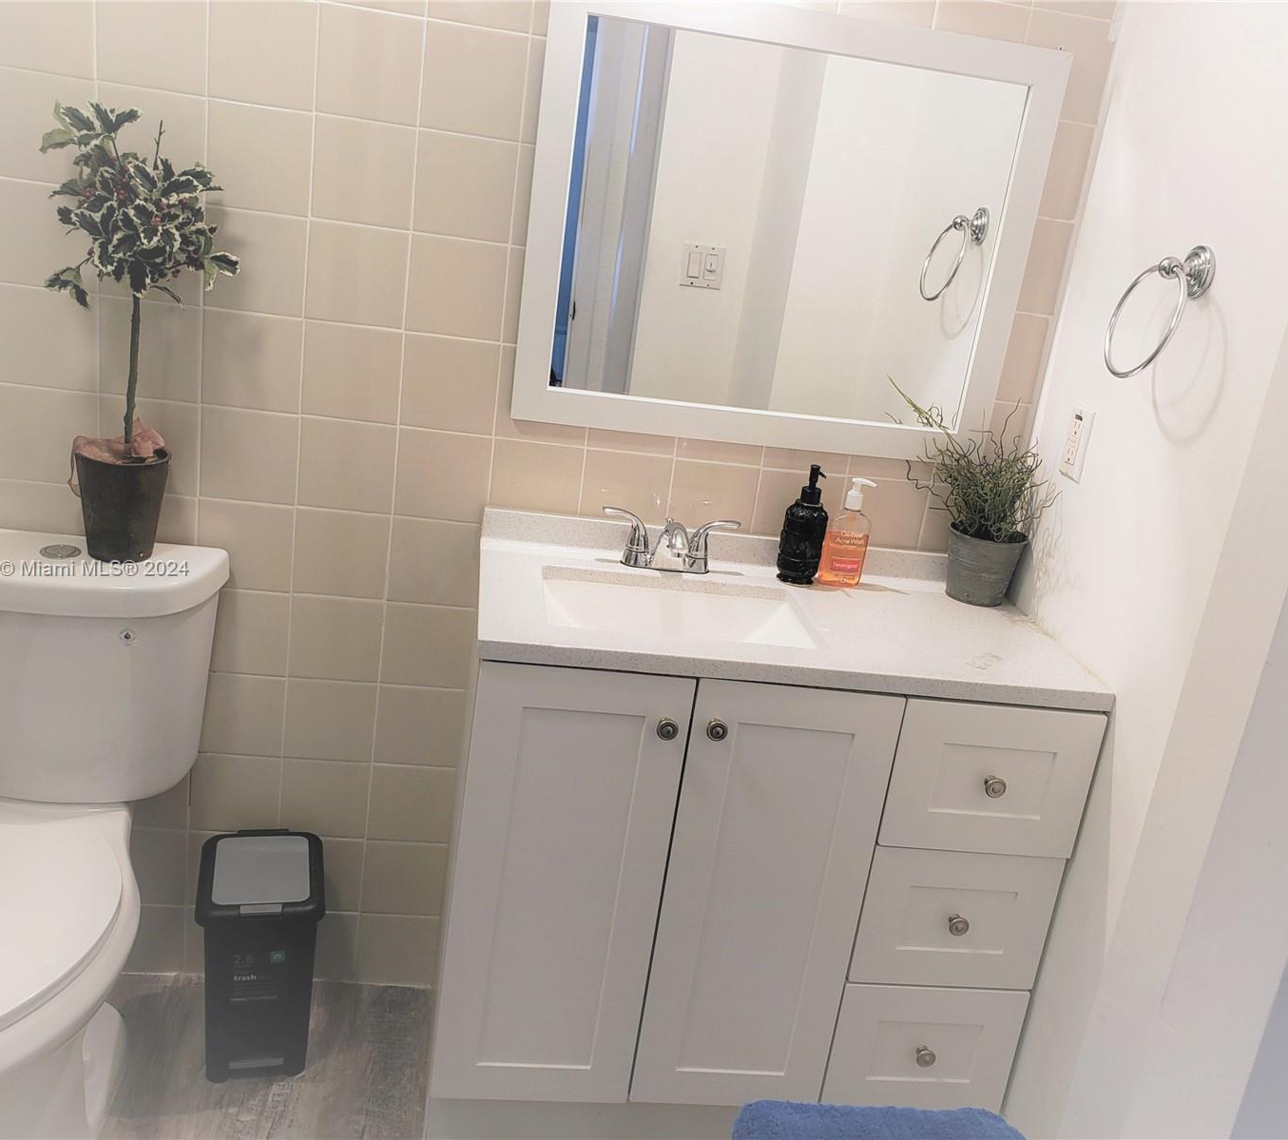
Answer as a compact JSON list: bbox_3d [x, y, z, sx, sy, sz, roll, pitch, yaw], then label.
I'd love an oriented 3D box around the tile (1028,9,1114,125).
[{"bbox_3d":[0.669,-0.791,1.808,0.148,0.150,0.009,5,17,-9],"label":"tile"}]

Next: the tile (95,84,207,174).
[{"bbox_3d":[-0.732,-0.635,1.704,0.152,0.152,0.010,5,17,-10],"label":"tile"}]

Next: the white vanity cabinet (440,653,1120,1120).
[{"bbox_3d":[0.139,0.495,1.903,0.892,0.866,0.474,5,17,-9],"label":"white vanity cabinet"}]

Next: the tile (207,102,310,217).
[{"bbox_3d":[-0.579,-0.620,1.723,0.151,0.151,0.009,5,17,-9],"label":"tile"}]

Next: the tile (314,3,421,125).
[{"bbox_3d":[-0.408,-0.755,1.710,0.152,0.152,0.010,5,17,-9],"label":"tile"}]

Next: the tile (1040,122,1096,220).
[{"bbox_3d":[0.652,-0.652,1.869,0.148,0.151,0.009,5,17,-9],"label":"tile"}]

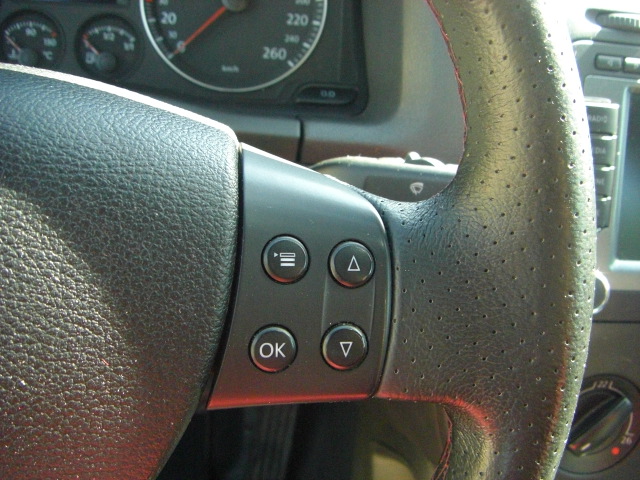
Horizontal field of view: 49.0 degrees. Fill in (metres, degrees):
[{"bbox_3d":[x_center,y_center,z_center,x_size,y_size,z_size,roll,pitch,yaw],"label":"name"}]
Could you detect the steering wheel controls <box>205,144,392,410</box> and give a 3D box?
[{"bbox_3d":[-0.006,0.011,0.202,0.051,0.072,0.021,1,0,-10],"label":"steering wheel controls"}]

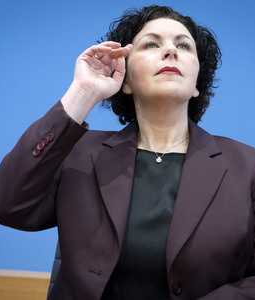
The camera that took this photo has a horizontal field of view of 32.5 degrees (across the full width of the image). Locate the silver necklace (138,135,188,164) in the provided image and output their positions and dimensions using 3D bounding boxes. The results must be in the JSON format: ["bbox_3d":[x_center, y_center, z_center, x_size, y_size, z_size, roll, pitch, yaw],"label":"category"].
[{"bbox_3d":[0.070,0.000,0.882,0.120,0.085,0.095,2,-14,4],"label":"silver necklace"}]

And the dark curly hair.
[{"bbox_3d":[0.069,-0.178,0.915,0.240,0.245,0.220,5,-19,-3],"label":"dark curly hair"}]

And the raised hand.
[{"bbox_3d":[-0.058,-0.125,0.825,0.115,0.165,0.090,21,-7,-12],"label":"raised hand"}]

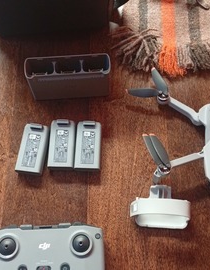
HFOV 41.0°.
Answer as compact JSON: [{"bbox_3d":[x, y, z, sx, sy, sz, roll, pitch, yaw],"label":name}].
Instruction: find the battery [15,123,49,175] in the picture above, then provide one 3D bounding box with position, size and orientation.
[{"bbox_3d":[-0.113,0.022,0.448,0.038,0.021,0.078,5,70,2],"label":"battery"}]

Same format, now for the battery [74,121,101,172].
[{"bbox_3d":[-0.026,0.018,0.450,0.038,0.021,0.078,1,70,0],"label":"battery"}]

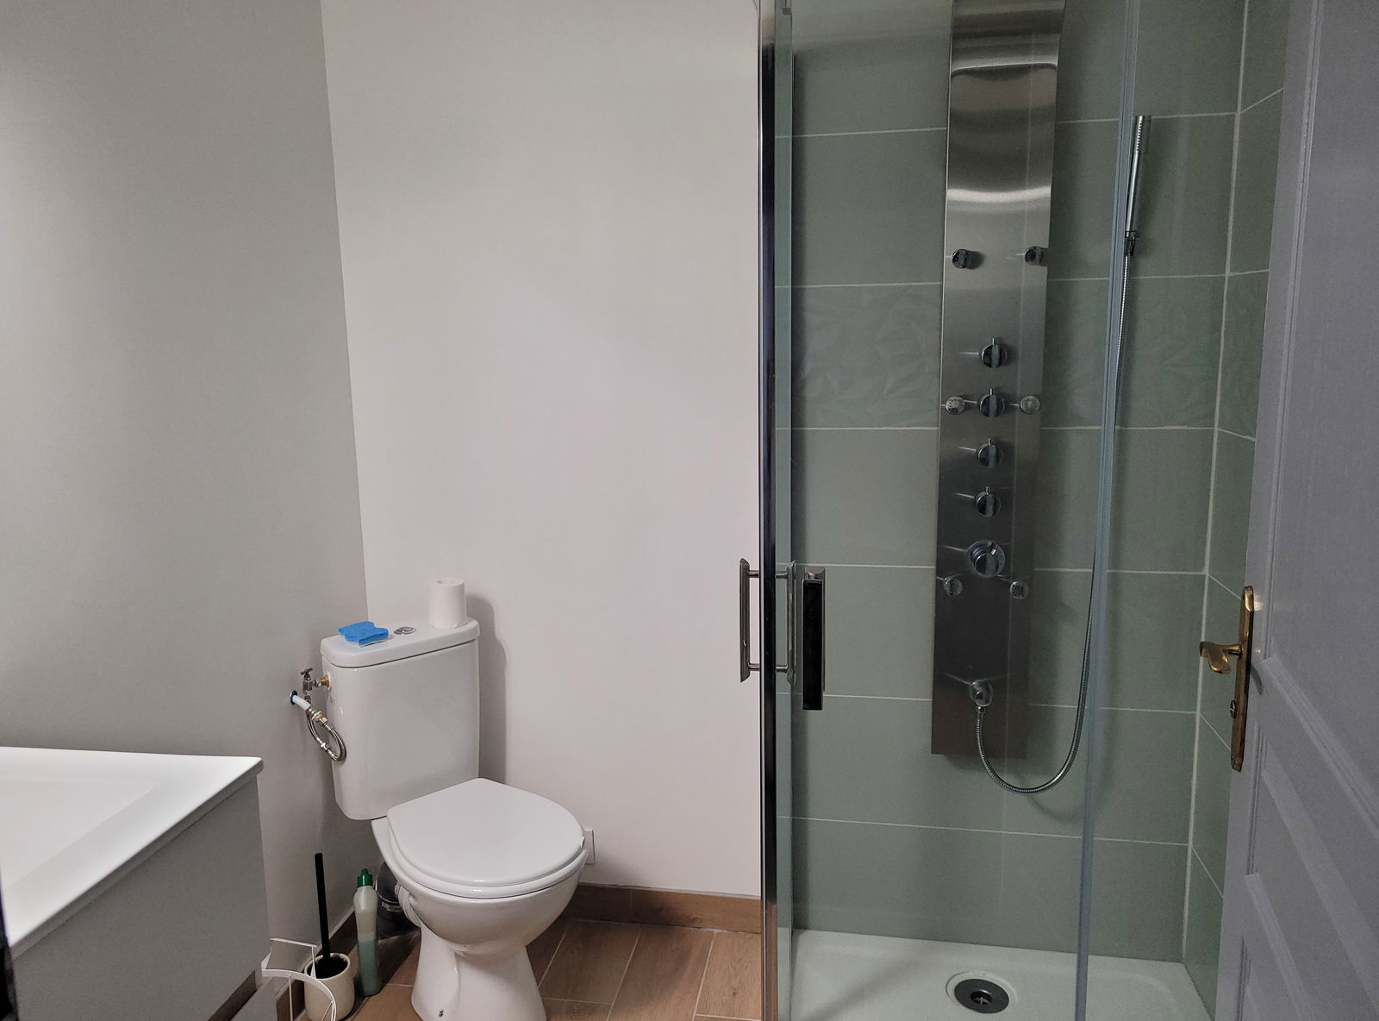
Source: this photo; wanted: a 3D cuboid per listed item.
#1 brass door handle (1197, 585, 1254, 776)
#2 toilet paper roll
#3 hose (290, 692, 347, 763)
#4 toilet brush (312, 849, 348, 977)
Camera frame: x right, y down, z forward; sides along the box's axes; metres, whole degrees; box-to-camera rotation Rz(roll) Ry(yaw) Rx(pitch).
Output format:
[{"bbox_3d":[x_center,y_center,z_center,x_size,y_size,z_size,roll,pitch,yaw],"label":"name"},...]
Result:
[{"bbox_3d":[0.603,0.202,1.167,0.053,0.218,0.115,2,10,18],"label":"brass door handle"},{"bbox_3d":[-0.545,0.209,2.333,0.081,0.094,0.081,-1,9,0],"label":"toilet paper roll"},{"bbox_3d":[-0.771,0.448,2.147,0.120,0.138,0.075,1,9,10],"label":"hose"},{"bbox_3d":[-0.759,0.876,2.158,0.072,0.347,0.072,1,9,10],"label":"toilet brush"}]

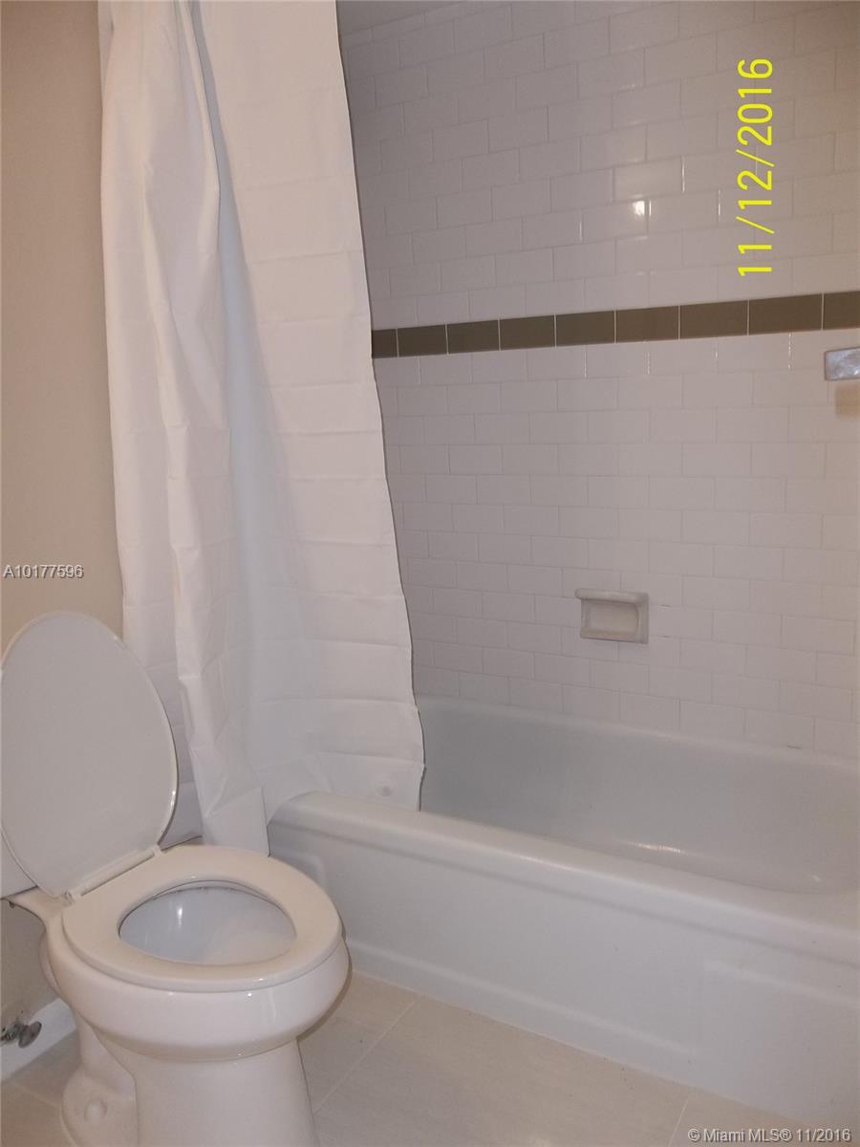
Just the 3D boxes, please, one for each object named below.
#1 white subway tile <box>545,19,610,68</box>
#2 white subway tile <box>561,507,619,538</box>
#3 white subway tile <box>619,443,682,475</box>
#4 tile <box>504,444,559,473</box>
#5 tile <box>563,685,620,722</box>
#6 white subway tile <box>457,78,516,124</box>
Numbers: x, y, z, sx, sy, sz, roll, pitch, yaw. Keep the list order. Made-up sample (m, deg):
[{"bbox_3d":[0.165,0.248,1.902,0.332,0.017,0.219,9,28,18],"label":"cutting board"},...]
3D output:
[{"bbox_3d":[0.330,-1.174,1.986,0.152,0.076,0.009,4,14,30],"label":"white subway tile"},{"bbox_3d":[0.402,-0.129,2.237,0.152,0.076,0.009,4,14,29],"label":"white subway tile"},{"bbox_3d":[0.538,-0.280,2.170,0.153,0.076,0.009,4,14,29],"label":"white subway tile"},{"bbox_3d":[0.255,-0.289,2.255,0.152,0.076,0.009,4,14,30],"label":"tile"},{"bbox_3d":[0.420,0.333,2.319,0.152,0.076,0.008,4,14,30],"label":"tile"},{"bbox_3d":[0.138,-1.119,2.120,0.152,0.076,0.008,4,14,30],"label":"white subway tile"}]

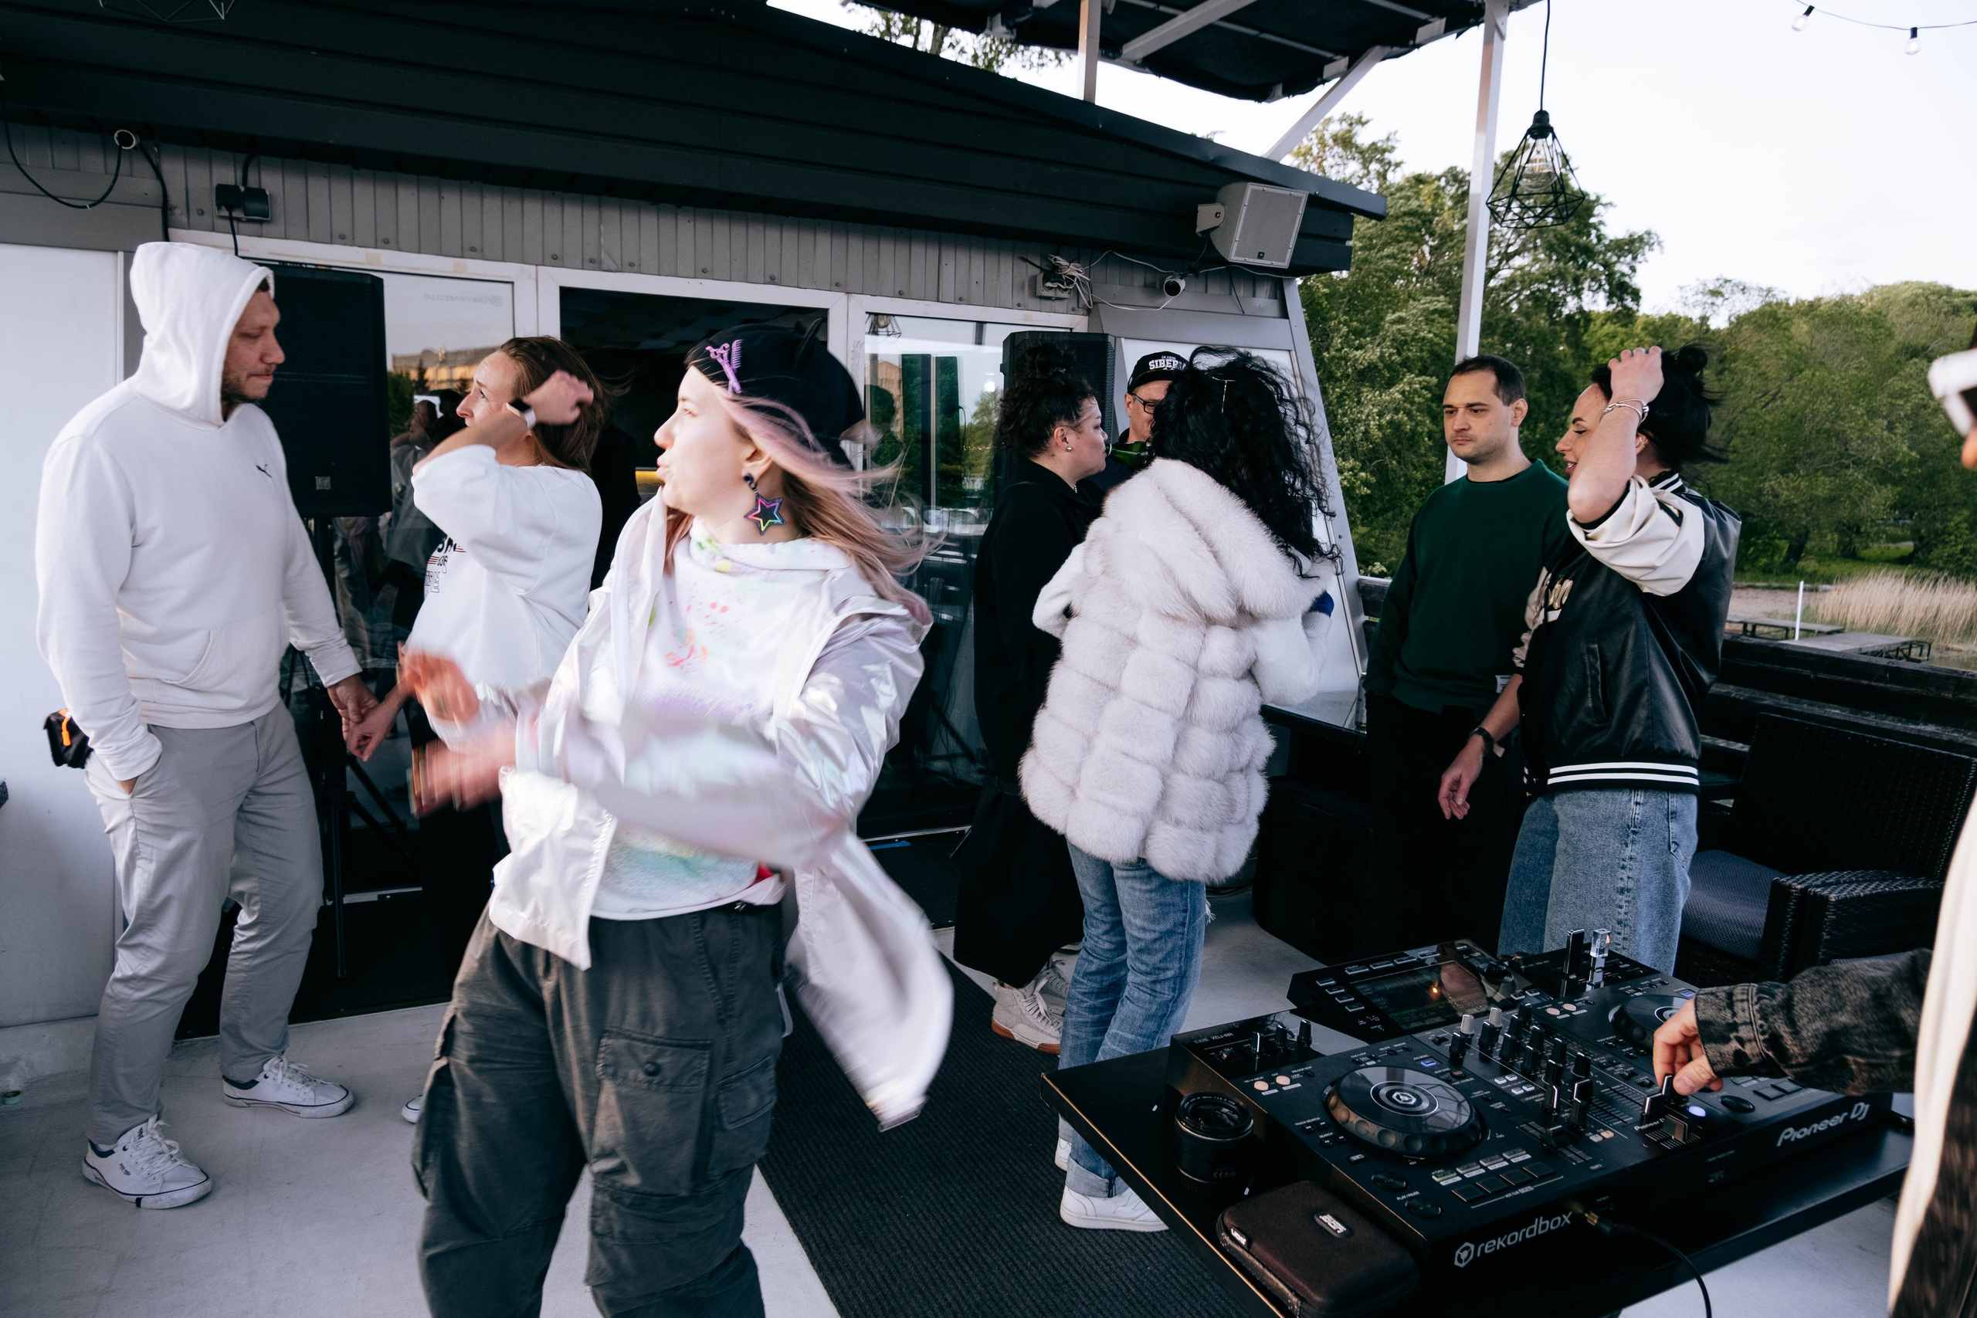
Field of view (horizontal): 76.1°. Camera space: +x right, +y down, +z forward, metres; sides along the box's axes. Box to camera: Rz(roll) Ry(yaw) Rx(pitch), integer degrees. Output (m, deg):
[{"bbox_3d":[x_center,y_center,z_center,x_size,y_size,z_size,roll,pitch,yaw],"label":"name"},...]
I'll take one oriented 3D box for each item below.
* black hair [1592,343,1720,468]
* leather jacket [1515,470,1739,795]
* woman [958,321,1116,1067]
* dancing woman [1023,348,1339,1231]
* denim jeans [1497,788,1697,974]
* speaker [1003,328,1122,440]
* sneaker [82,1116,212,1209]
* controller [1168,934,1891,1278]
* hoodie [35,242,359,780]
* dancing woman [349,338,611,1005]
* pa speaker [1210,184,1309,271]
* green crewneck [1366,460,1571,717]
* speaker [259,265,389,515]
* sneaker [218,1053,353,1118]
[{"bbox_3d":[1.217,-0.464,2.311,0.235,0.235,0.200,5,9,22],"label":"black hair"},{"bbox_3d":[1.103,-0.045,2.220,0.370,0.580,0.500,3,8,9],"label":"leather jacket"},{"bbox_3d":[0.162,0.103,3.184,0.460,1.759,0.520,4,9,16],"label":"woman"},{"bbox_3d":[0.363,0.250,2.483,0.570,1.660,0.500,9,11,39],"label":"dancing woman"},{"bbox_3d":[1.096,0.648,2.281,0.340,0.950,0.420,3,8,9],"label":"denim jeans"},{"bbox_3d":[0.231,-0.791,4.372,0.370,0.610,0.360,2,8,1],"label":"speaker"},{"bbox_3d":[-1.655,0.978,2.474,0.295,0.115,0.110,5,9,24],"label":"sneaker"},{"bbox_3d":[0.612,0.459,1.439,0.715,0.108,0.410,-2,9,-27],"label":"controller"},{"bbox_3d":[-1.510,-0.282,2.461,0.400,1.010,0.580,5,9,22],"label":"hoodie"},{"bbox_3d":[-1.115,0.156,2.767,0.580,1.688,0.520,-2,9,-24],"label":"dancing woman"},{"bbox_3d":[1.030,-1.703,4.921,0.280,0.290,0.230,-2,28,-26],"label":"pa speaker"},{"bbox_3d":[1.228,-0.182,3.203,0.510,0.640,0.300,7,10,34],"label":"green crewneck"},{"bbox_3d":[-1.873,-0.742,3.562,0.370,0.670,0.370,-3,10,-27],"label":"speaker"},{"bbox_3d":[-1.555,0.935,2.803,0.295,0.110,0.108,3,9,8],"label":"sneaker"}]

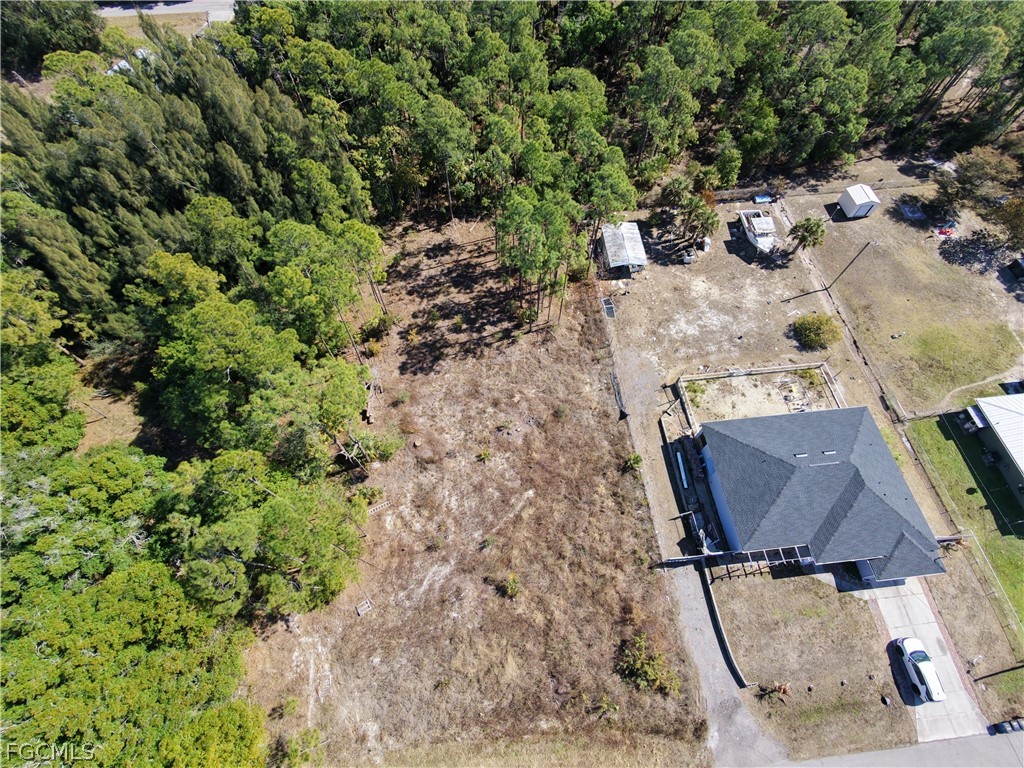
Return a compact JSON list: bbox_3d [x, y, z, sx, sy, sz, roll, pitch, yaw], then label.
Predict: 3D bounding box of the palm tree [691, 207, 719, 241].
[{"bbox_3d":[22.880,-18.520,57.250,3.090,5.600,3.090,-6,62,-2],"label":"palm tree"}]

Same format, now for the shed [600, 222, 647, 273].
[{"bbox_3d":[13.680,-16.480,58.180,4.280,2.480,6.870,-4,62,-1],"label":"shed"}]

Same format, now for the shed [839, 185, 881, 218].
[{"bbox_3d":[44.760,-23.560,60.960,2.800,2.680,3.000,-7,63,-2],"label":"shed"}]

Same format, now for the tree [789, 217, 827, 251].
[{"bbox_3d":[34.890,-17.330,56.760,3.870,4.820,3.870,-6,62,-2],"label":"tree"}]

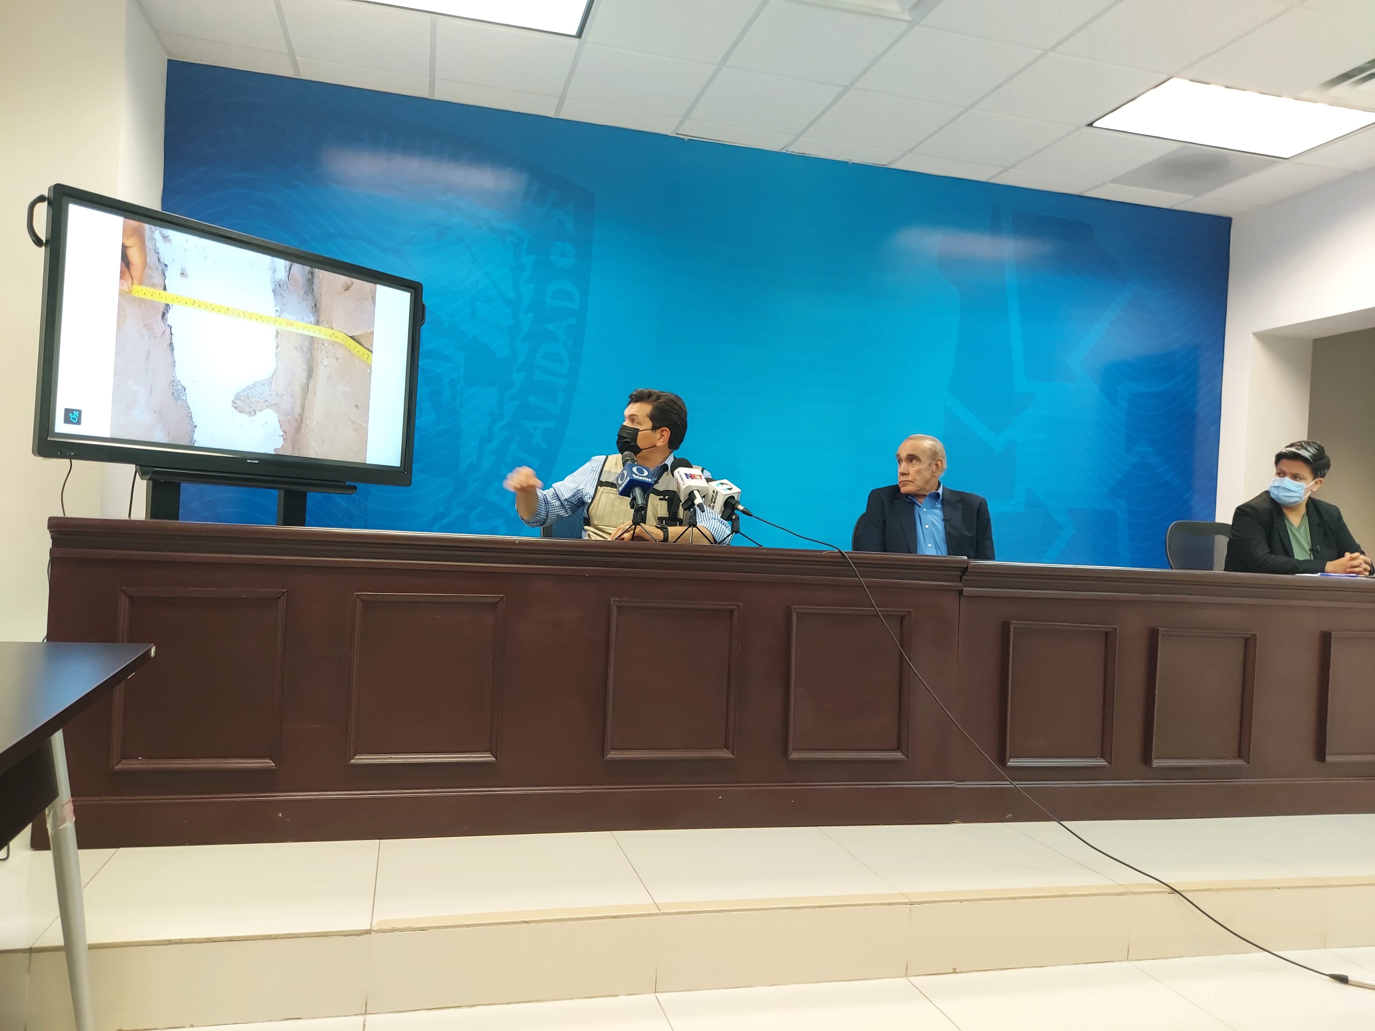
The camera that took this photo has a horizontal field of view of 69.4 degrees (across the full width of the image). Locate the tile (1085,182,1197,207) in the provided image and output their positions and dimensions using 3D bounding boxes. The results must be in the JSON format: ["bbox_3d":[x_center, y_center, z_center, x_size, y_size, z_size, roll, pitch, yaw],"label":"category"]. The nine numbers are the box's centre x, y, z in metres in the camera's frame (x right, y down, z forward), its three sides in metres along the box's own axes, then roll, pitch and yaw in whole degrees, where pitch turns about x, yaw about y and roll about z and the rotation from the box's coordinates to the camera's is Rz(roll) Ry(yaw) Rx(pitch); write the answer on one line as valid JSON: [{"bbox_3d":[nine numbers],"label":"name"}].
[{"bbox_3d":[2.611,-1.866,5.760,0.602,0.025,0.218,3,0,-15],"label":"tile"}]

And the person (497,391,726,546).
[{"bbox_3d":[-0.246,0.210,3.280,0.720,1.290,0.720,3,0,-5],"label":"person"}]

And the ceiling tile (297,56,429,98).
[{"bbox_3d":[-1.511,-2.064,4.659,0.586,0.020,0.203,3,0,-15],"label":"ceiling tile"}]

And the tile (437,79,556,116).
[{"bbox_3d":[-0.923,-2.039,4.821,0.602,0.025,0.224,3,0,-15],"label":"tile"}]

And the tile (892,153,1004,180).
[{"bbox_3d":[1.433,-1.924,5.447,0.602,0.025,0.221,3,0,-15],"label":"tile"}]

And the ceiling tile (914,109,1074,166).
[{"bbox_3d":[1.540,-1.915,5.037,0.586,0.020,0.586,3,0,-15],"label":"ceiling tile"}]

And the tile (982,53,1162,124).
[{"bbox_3d":[1.697,-1.907,4.447,0.586,0.020,0.586,3,0,-15],"label":"tile"}]

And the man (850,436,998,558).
[{"bbox_3d":[0.859,0.304,3.600,0.520,1.232,0.750,3,0,5],"label":"man"}]

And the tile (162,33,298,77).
[{"bbox_3d":[-2.078,-2.096,4.519,0.553,0.025,0.236,3,0,-15],"label":"tile"}]

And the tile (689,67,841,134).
[{"bbox_3d":[0.363,-1.976,4.728,0.602,0.025,0.602,3,0,-15],"label":"tile"}]

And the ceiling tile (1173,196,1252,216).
[{"bbox_3d":[3.115,-1.837,5.888,0.410,0.020,0.203,3,0,-15],"label":"ceiling tile"}]

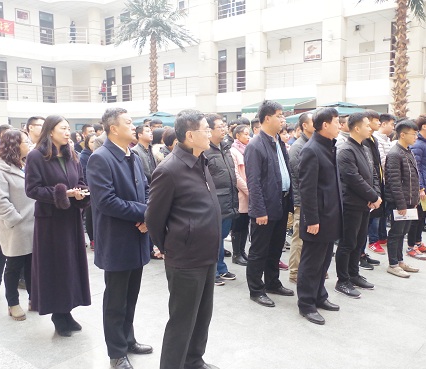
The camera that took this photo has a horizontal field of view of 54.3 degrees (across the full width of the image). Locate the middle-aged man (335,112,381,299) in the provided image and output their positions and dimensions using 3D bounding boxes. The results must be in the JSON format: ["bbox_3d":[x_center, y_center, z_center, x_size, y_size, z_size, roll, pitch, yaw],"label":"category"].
[{"bbox_3d":[1.362,0.197,3.963,0.400,1.700,0.520,5,9,40],"label":"middle-aged man"}]

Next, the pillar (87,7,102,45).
[{"bbox_3d":[-8.167,-10.919,28.541,0.850,2.500,0.850,-3,7,-20],"label":"pillar"}]

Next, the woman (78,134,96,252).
[{"bbox_3d":[-1.623,0.097,5.613,0.320,1.573,0.450,3,7,28],"label":"woman"}]

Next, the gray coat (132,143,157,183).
[{"bbox_3d":[-0.973,-0.210,5.792,0.320,0.740,0.520,4,8,32],"label":"gray coat"}]

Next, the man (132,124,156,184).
[{"bbox_3d":[-0.843,0.093,5.188,0.330,1.655,0.480,3,8,32],"label":"man"}]

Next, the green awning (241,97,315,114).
[{"bbox_3d":[2.780,-3.301,17.444,2.468,0.651,1.908,4,8,38],"label":"green awning"}]

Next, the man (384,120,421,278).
[{"bbox_3d":[2.086,0.145,4.529,0.500,1.660,0.360,-5,8,-36],"label":"man"}]

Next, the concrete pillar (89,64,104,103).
[{"bbox_3d":[-8.133,-7.016,29.000,0.850,2.600,0.850,-3,7,-20],"label":"concrete pillar"}]

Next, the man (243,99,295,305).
[{"bbox_3d":[0.512,0.167,3.717,0.360,1.800,0.530,3,8,32],"label":"man"}]

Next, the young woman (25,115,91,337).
[{"bbox_3d":[-1.180,0.324,3.205,0.440,1.670,0.520,3,7,25],"label":"young woman"}]

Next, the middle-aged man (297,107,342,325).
[{"bbox_3d":[0.876,0.238,3.397,0.360,1.720,0.500,3,8,32],"label":"middle-aged man"}]

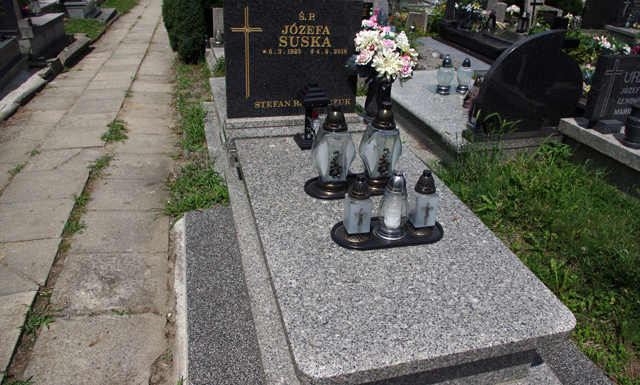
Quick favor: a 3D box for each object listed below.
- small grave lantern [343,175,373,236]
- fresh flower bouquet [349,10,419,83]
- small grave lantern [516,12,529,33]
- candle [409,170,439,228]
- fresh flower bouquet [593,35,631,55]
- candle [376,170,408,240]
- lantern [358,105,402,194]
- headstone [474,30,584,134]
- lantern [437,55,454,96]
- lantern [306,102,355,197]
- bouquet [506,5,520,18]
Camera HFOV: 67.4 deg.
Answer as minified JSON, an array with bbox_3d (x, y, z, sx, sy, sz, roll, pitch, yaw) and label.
[{"bbox_3d":[0.140,0.038,1.764,0.086,0.209,0.086,-5,29,-16],"label":"small grave lantern"},{"bbox_3d":[0.363,-0.829,2.740,0.380,0.370,0.330,-5,26,-15],"label":"fresh flower bouquet"},{"bbox_3d":[3.041,-2.553,7.200,0.140,0.300,0.140,-4,27,-16],"label":"small grave lantern"},{"bbox_3d":[0.404,0.018,1.832,0.083,0.216,0.083,-4,28,-15],"label":"candle"},{"bbox_3d":[2.615,-1.319,4.300,0.310,0.200,0.250,-4,27,-16],"label":"fresh flower bouquet"},{"bbox_3d":[0.287,0.034,1.800,0.115,0.260,0.115,-5,29,-15],"label":"candle"},{"bbox_3d":[0.270,-0.206,2.053,0.168,0.367,0.168,-4,29,-16],"label":"lantern"},{"bbox_3d":[1.237,-0.652,2.792,0.650,0.600,0.080,-4,27,-16],"label":"headstone"},{"bbox_3d":[1.138,-1.062,4.310,0.145,0.310,0.145,-5,26,-15],"label":"lantern"},{"bbox_3d":[0.070,-0.185,1.991,0.172,0.362,0.172,-4,29,-16],"label":"lantern"},{"bbox_3d":[4.239,-3.965,10.503,0.310,0.300,0.290,11,27,18],"label":"bouquet"}]

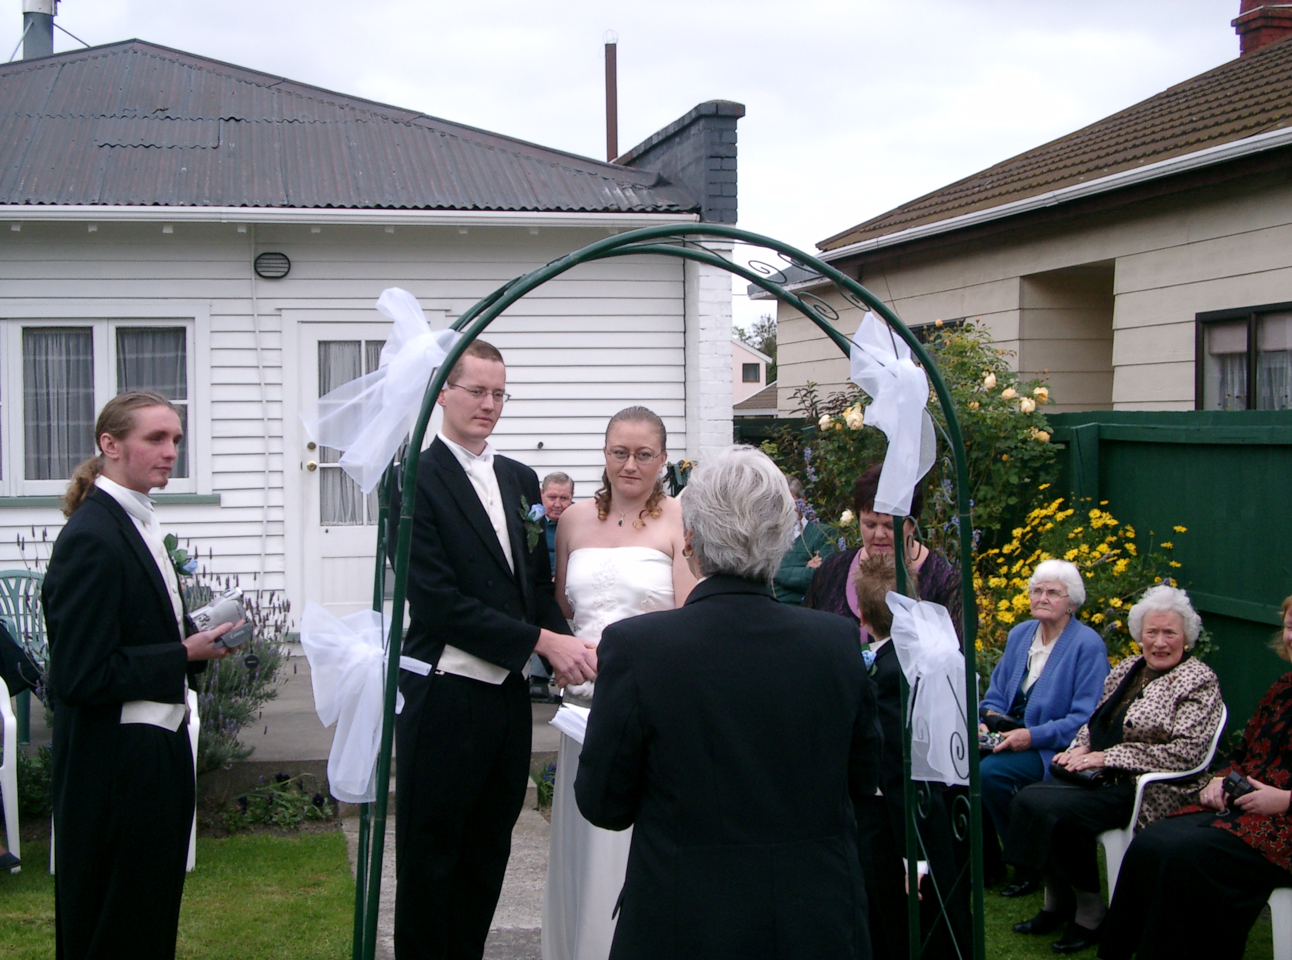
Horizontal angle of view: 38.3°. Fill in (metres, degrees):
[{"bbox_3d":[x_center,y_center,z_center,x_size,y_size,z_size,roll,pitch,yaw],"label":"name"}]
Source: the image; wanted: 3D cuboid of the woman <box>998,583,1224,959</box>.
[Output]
[{"bbox_3d":[1.640,0.956,6.420,0.780,1.180,0.520,-2,2,-44],"label":"woman"}]

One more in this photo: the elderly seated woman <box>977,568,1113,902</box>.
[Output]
[{"bbox_3d":[1.550,0.923,7.220,0.530,1.200,0.770,1,2,40],"label":"elderly seated woman"}]

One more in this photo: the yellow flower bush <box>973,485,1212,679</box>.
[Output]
[{"bbox_3d":[2.020,0.763,8.450,1.120,1.440,0.950,0,2,15],"label":"yellow flower bush"}]

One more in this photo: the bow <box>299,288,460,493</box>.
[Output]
[{"bbox_3d":[-0.558,-0.188,3.900,0.290,0.430,0.250,-1,2,-26],"label":"bow"}]

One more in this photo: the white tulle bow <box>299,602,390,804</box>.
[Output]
[{"bbox_3d":[-0.632,0.468,3.900,0.160,0.420,0.210,-1,2,-16],"label":"white tulle bow"}]

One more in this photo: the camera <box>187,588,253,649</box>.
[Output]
[{"bbox_3d":[-0.977,0.311,4.250,0.140,0.095,0.070,-30,0,7],"label":"camera"}]

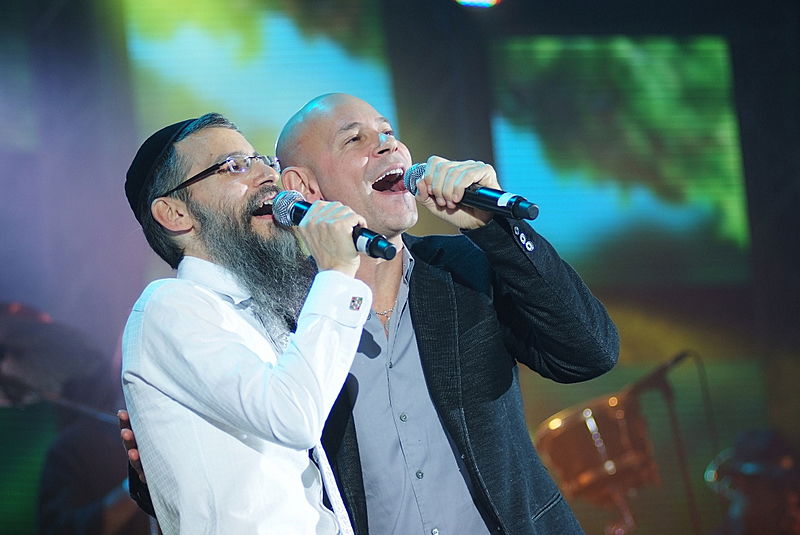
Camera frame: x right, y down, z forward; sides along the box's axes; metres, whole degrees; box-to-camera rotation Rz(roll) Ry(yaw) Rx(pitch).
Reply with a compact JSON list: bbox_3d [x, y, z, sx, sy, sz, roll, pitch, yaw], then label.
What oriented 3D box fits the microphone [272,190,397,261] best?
[{"bbox_3d":[-0.090,-0.054,4.834,0.051,0.051,0.255,2,15,-39],"label":"microphone"}]

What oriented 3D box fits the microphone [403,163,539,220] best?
[{"bbox_3d":[0.102,-0.104,5.025,0.051,0.051,0.255,2,11,-45],"label":"microphone"}]

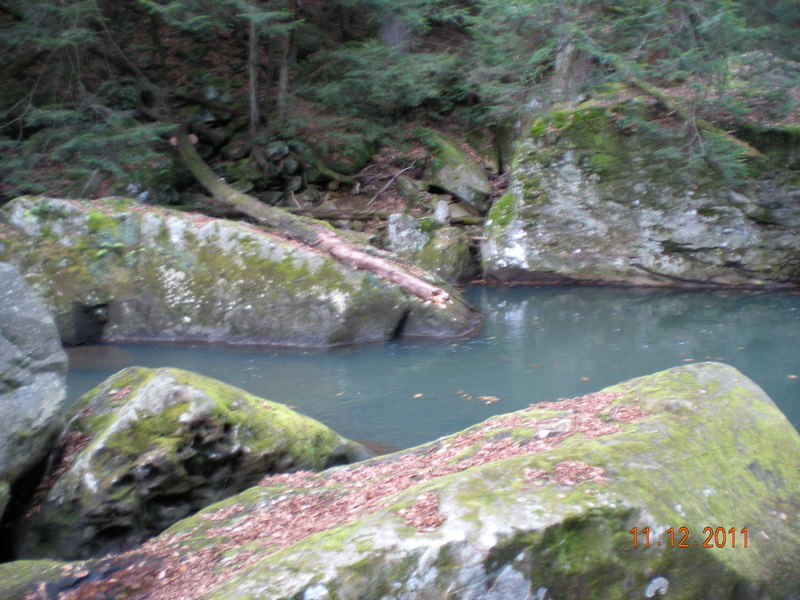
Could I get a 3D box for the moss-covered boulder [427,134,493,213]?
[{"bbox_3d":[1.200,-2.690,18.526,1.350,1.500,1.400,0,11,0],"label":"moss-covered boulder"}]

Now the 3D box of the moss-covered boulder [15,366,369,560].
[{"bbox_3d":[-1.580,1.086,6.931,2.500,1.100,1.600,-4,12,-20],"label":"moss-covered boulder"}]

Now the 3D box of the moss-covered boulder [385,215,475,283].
[{"bbox_3d":[0.600,-1.060,17.415,1.600,1.220,1.300,0,11,0],"label":"moss-covered boulder"}]

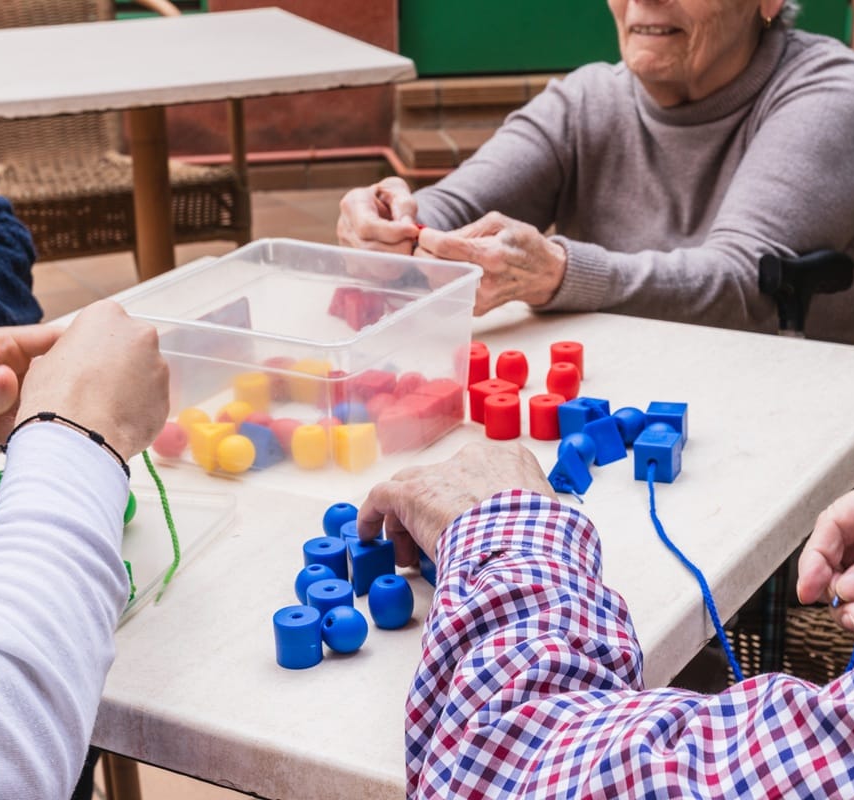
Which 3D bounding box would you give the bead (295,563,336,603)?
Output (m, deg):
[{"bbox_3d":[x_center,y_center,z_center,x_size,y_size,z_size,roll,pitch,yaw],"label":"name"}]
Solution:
[{"bbox_3d":[-0.069,0.118,1.135,0.028,0.028,0.028,-2,19,0],"label":"bead"}]

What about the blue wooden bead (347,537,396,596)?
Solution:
[{"bbox_3d":[-0.042,0.106,1.165,0.034,0.028,0.029,-19,26,-40],"label":"blue wooden bead"}]

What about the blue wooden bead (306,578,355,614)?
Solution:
[{"bbox_3d":[-0.053,0.117,0.996,0.026,0.025,0.026,-2,20,0],"label":"blue wooden bead"}]

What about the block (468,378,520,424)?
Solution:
[{"bbox_3d":[0.054,0.003,1.447,0.028,0.028,0.028,-17,24,-36],"label":"block"}]

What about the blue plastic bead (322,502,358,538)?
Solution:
[{"bbox_3d":[-0.052,0.076,1.111,0.026,0.025,0.026,-2,20,0],"label":"blue plastic bead"}]

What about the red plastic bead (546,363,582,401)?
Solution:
[{"bbox_3d":[0.113,-0.015,1.490,0.028,0.028,0.028,-2,19,0],"label":"red plastic bead"}]

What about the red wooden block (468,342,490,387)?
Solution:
[{"bbox_3d":[0.040,-0.026,1.530,0.028,0.028,0.028,-2,19,0],"label":"red wooden block"}]

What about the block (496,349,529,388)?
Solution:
[{"bbox_3d":[0.072,-0.025,1.524,0.028,0.028,0.028,-2,19,0],"label":"block"}]

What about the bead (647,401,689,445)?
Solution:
[{"bbox_3d":[0.184,0.021,1.381,0.028,0.028,0.028,3,20,15],"label":"bead"}]

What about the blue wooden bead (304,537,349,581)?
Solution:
[{"bbox_3d":[-0.065,0.107,1.164,0.028,0.028,0.028,-2,19,0],"label":"blue wooden bead"}]

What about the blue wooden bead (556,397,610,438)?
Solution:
[{"bbox_3d":[0.111,0.015,1.269,0.025,0.025,0.025,15,26,39],"label":"blue wooden bead"}]

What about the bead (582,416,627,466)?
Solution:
[{"bbox_3d":[0.118,0.027,1.232,0.026,0.026,0.029,-17,25,-36],"label":"bead"}]

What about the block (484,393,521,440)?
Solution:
[{"bbox_3d":[0.054,0.012,1.280,0.026,0.026,0.026,-2,20,0],"label":"block"}]

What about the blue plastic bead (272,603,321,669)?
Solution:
[{"bbox_3d":[-0.069,0.128,0.967,0.026,0.025,0.026,-2,20,0],"label":"blue plastic bead"}]

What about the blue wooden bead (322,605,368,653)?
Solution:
[{"bbox_3d":[-0.044,0.124,0.974,0.026,0.025,0.026,-2,20,0],"label":"blue wooden bead"}]

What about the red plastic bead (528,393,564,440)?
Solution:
[{"bbox_3d":[0.095,0.014,1.411,0.028,0.028,0.028,-2,19,0],"label":"red plastic bead"}]

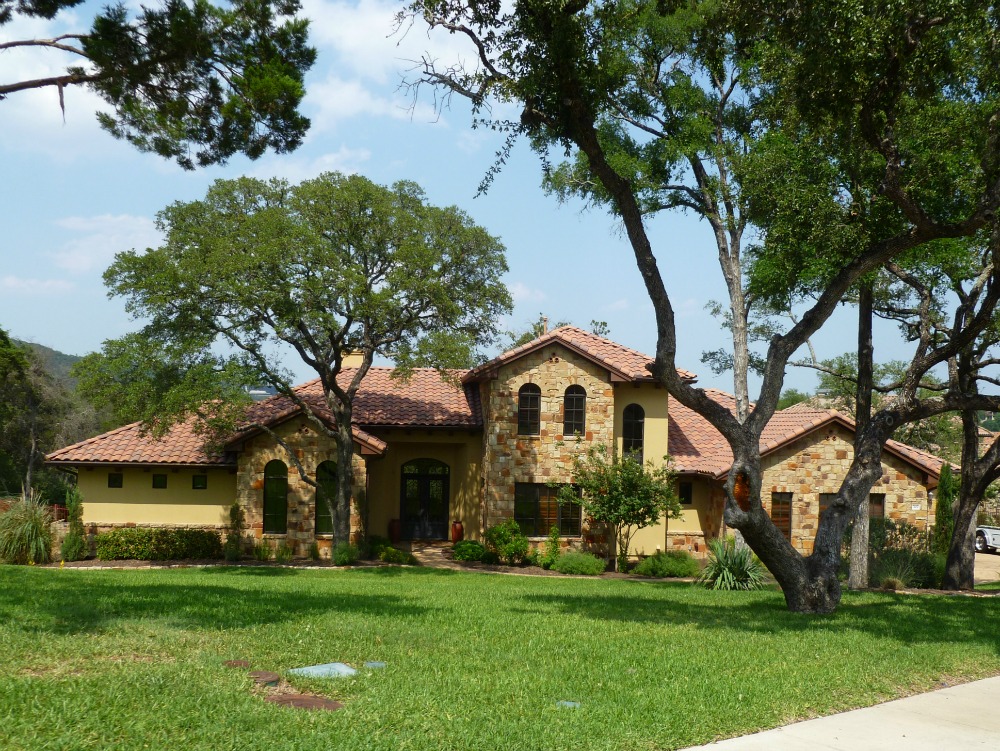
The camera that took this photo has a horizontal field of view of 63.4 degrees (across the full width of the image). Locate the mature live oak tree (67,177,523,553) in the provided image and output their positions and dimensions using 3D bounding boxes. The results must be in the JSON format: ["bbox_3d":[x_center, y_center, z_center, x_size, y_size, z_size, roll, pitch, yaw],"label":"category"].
[{"bbox_3d":[-6.100,-0.220,24.000,12.600,11.400,11.500,1,-2,0],"label":"mature live oak tree"}]

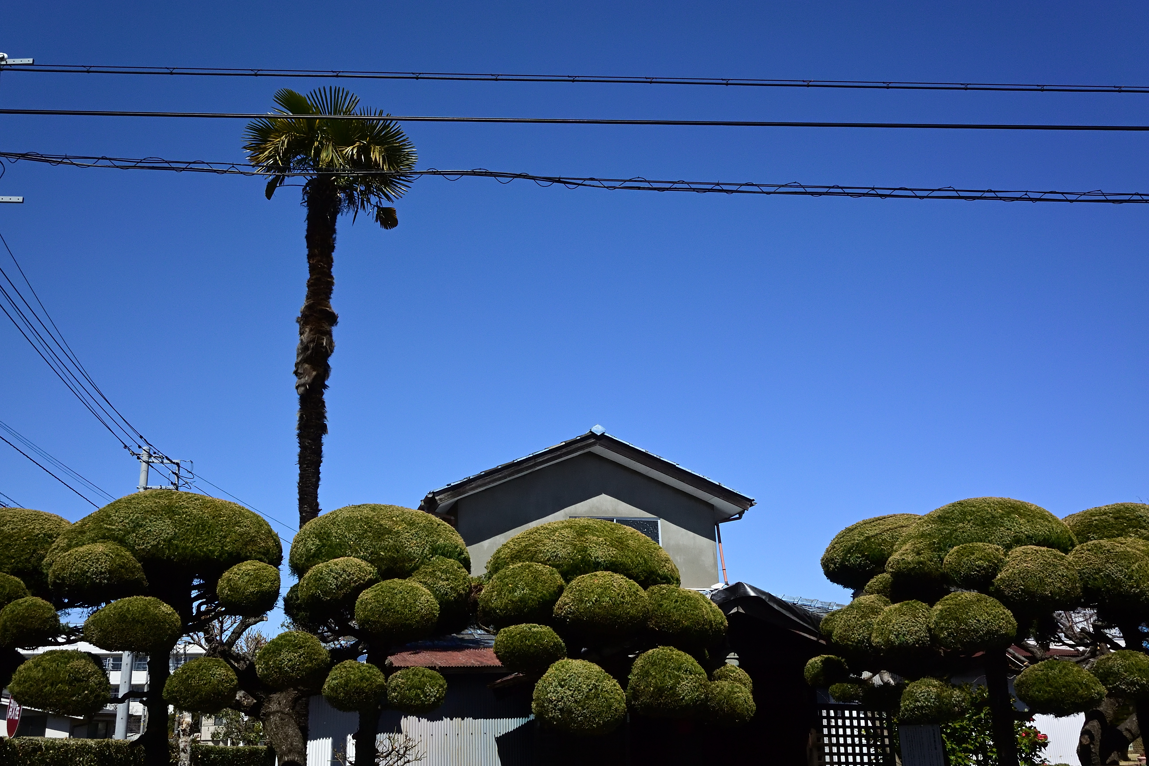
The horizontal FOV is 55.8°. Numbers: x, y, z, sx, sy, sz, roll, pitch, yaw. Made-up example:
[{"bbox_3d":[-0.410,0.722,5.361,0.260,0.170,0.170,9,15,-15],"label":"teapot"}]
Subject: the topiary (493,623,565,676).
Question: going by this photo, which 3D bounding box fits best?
[{"bbox_3d":[-0.379,2.268,9.261,0.628,0.431,0.596,-1,-16,-3],"label":"topiary"}]

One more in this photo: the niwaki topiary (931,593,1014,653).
[{"bbox_3d":[3.302,1.992,9.000,0.722,0.504,0.701,-8,-19,18],"label":"niwaki topiary"}]

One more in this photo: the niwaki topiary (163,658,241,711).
[{"bbox_3d":[-2.914,2.359,8.487,0.558,0.419,0.530,4,-17,-18],"label":"niwaki topiary"}]

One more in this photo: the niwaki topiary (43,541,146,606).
[{"bbox_3d":[-3.656,1.467,8.300,0.775,0.491,0.713,6,-19,-23],"label":"niwaki topiary"}]

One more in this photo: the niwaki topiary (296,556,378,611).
[{"bbox_3d":[-1.911,1.628,8.763,0.645,0.447,0.613,2,-17,-12],"label":"niwaki topiary"}]

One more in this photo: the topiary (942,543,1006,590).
[{"bbox_3d":[3.645,1.677,9.909,0.548,0.427,0.520,-8,-17,19],"label":"topiary"}]

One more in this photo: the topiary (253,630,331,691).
[{"bbox_3d":[-2.323,2.281,8.940,0.602,0.480,0.572,2,-17,-14],"label":"topiary"}]

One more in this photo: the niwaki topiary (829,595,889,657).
[{"bbox_3d":[2.588,2.204,9.816,0.557,0.563,0.529,-6,-17,13],"label":"niwaki topiary"}]

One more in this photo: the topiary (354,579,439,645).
[{"bbox_3d":[-1.376,1.773,8.400,0.654,0.504,0.634,1,-18,-9],"label":"topiary"}]

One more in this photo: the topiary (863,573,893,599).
[{"bbox_3d":[2.715,1.832,9.500,0.420,0.324,0.420,-7,-18,15],"label":"topiary"}]

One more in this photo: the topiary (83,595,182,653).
[{"bbox_3d":[-3.404,1.861,8.377,0.714,0.438,0.678,5,-18,-21],"label":"topiary"}]

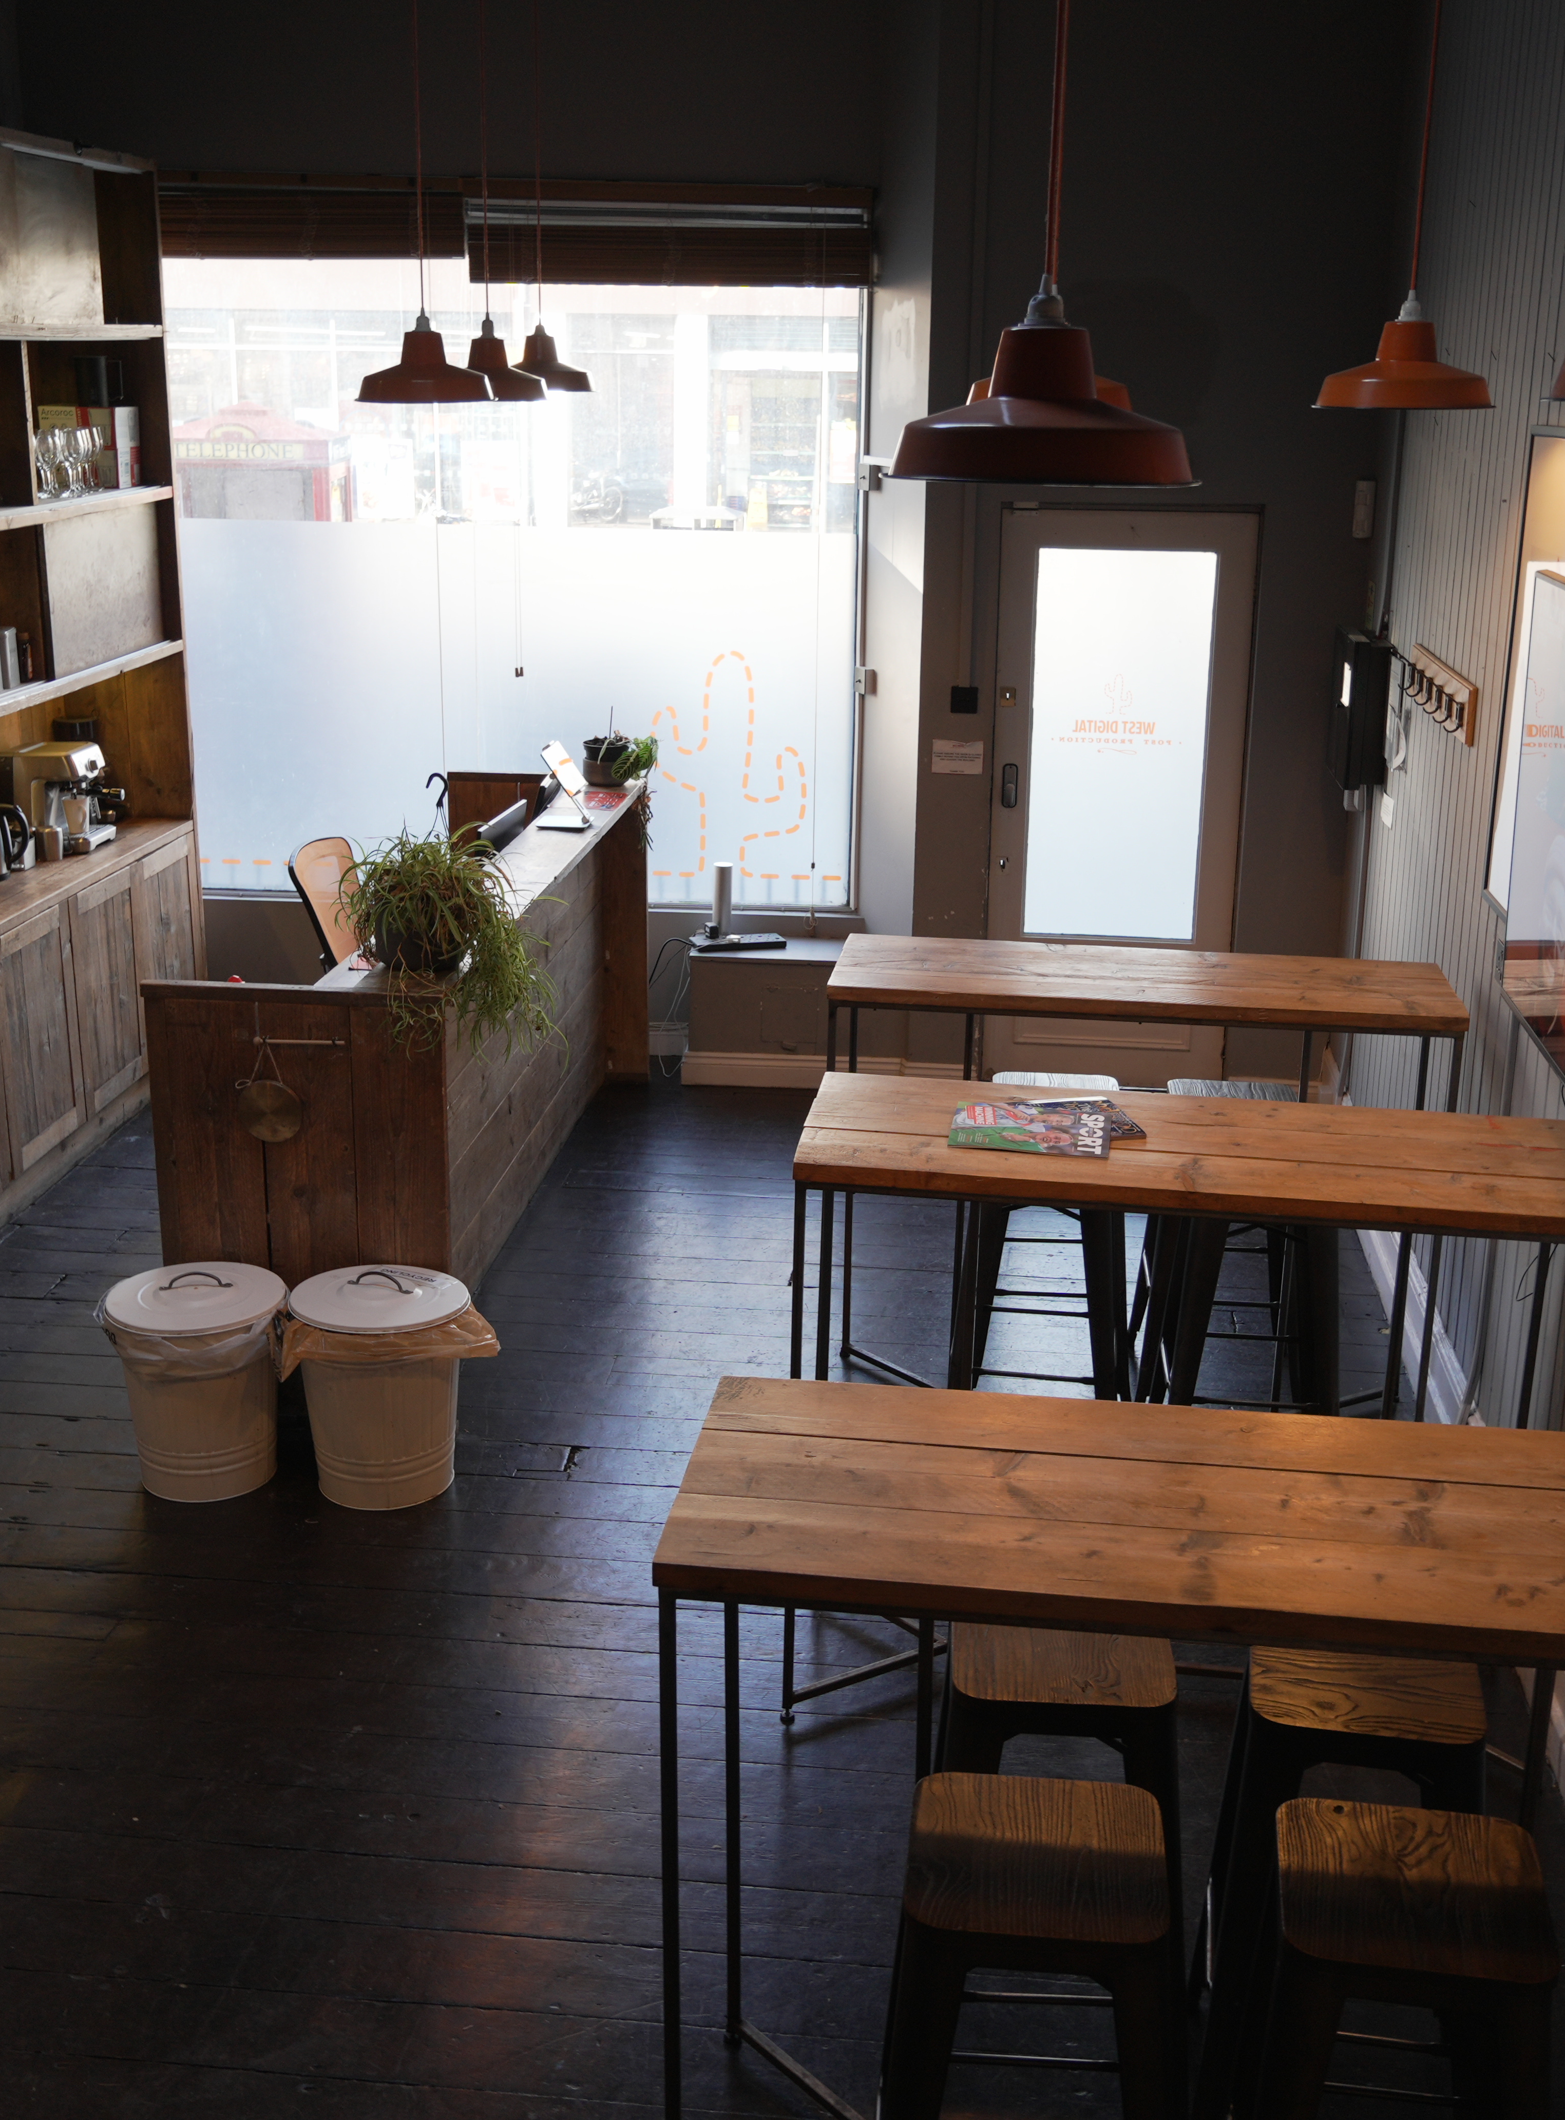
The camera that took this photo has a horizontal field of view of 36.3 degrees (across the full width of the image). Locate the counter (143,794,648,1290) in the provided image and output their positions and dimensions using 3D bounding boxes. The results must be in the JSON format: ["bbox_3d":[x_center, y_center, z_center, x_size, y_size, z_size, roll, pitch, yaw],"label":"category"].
[{"bbox_3d":[-0.988,-0.057,7.090,0.727,1.066,2.889,2,16,6],"label":"counter"}]

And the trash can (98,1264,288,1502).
[{"bbox_3d":[-1.340,0.727,5.513,0.410,0.500,0.410,1,17,0],"label":"trash can"}]

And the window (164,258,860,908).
[{"bbox_3d":[-0.970,-1.713,8.489,2.530,2.344,0.080,2,16,6],"label":"window"}]

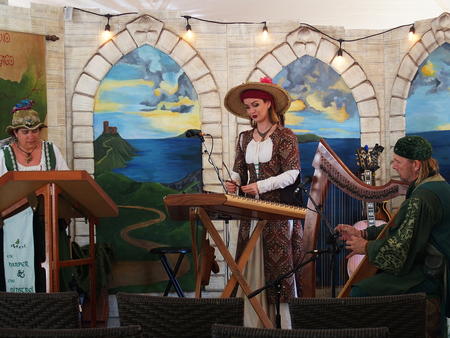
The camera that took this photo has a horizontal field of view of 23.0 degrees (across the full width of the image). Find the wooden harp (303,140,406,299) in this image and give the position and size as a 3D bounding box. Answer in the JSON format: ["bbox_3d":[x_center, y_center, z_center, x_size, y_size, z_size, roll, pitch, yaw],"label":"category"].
[{"bbox_3d":[0.779,0.444,6.500,0.660,1.240,0.300,-1,0,9],"label":"wooden harp"}]

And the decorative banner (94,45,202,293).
[{"bbox_3d":[-0.640,-0.004,9.250,0.910,2.070,0.040,-1,0,-7],"label":"decorative banner"}]

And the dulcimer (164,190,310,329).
[{"bbox_3d":[0.066,0.615,6.900,0.880,0.940,0.520,-1,0,18],"label":"dulcimer"}]

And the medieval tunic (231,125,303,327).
[{"bbox_3d":[0.264,0.381,7.200,0.460,1.340,0.420,-1,0,22],"label":"medieval tunic"}]

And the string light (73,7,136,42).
[{"bbox_3d":[-0.997,-1.188,9.150,0.530,0.280,0.060,-1,0,-7],"label":"string light"}]

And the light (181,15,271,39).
[{"bbox_3d":[-0.004,-1.192,9.250,0.730,0.200,0.060,-1,0,-7],"label":"light"}]

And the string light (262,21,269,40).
[{"bbox_3d":[0.339,-1.159,9.250,0.050,0.168,0.050,-1,0,0],"label":"string light"}]

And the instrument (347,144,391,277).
[{"bbox_3d":[1.050,0.325,7.900,0.390,1.000,0.120,-4,-9,4],"label":"instrument"}]

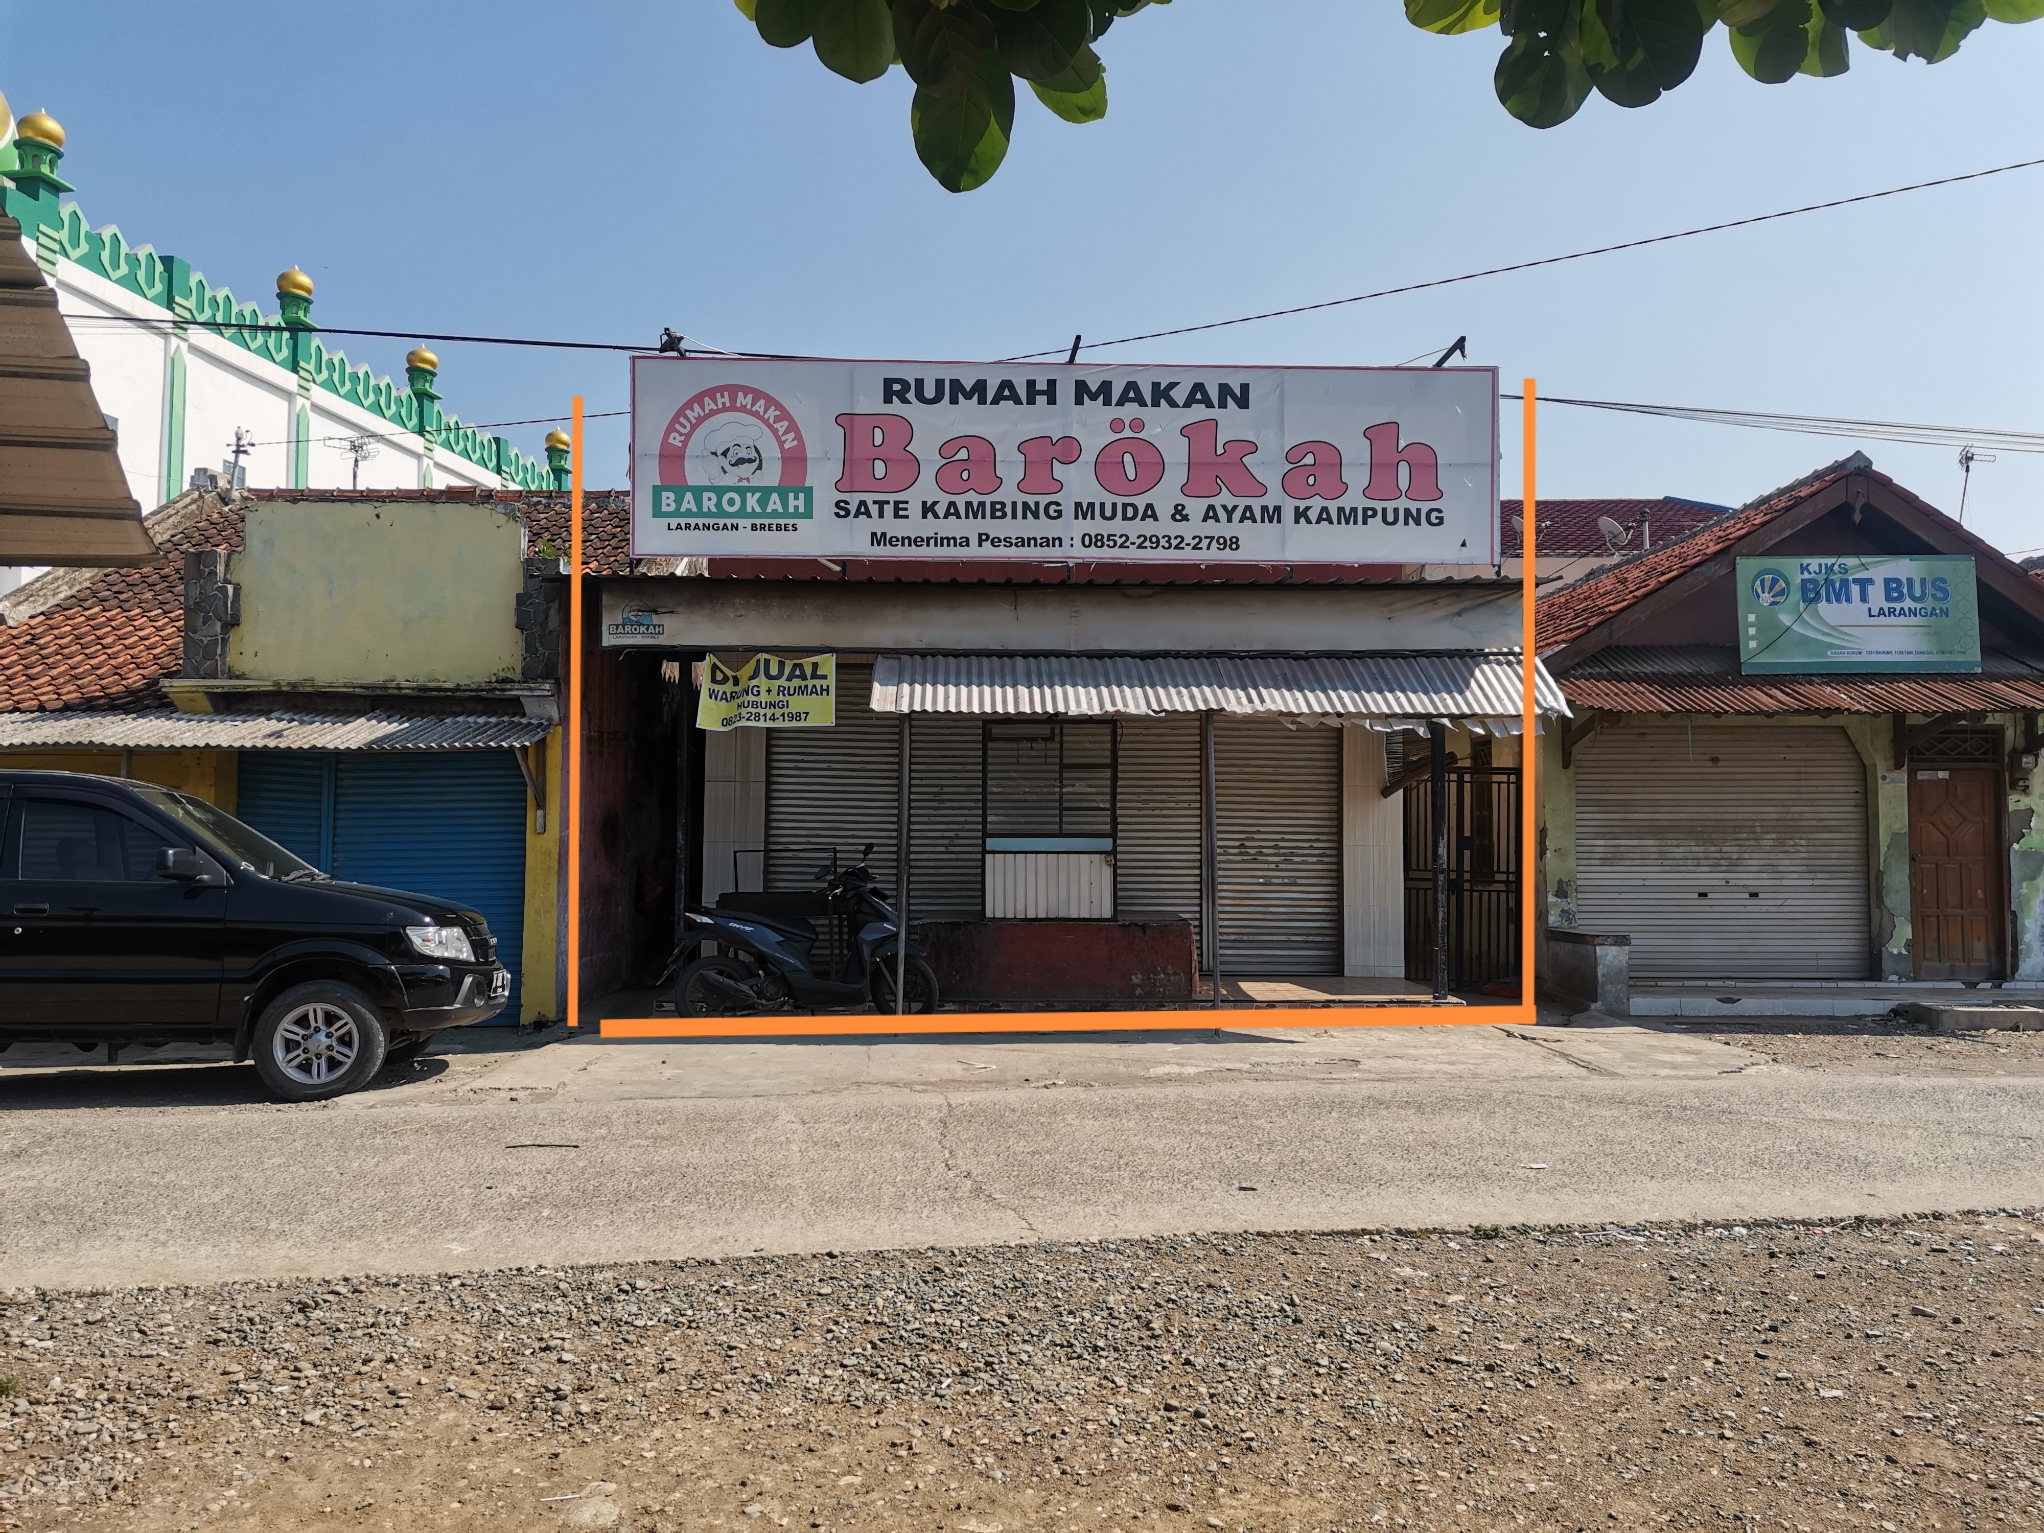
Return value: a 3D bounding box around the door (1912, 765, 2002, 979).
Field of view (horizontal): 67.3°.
[{"bbox_3d":[8.617,0.993,14.150,0.830,1.970,0.070,0,-3,0],"label":"door"}]

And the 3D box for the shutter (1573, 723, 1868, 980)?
[{"bbox_3d":[6.477,0.790,14.200,2.730,2.360,0.100,0,-3,0],"label":"shutter"}]

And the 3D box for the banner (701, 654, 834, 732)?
[{"bbox_3d":[-1.814,-0.539,10.900,1.000,0.510,0.060,0,-3,-3],"label":"banner"}]

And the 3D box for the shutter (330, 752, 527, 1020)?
[{"bbox_3d":[-4.519,0.850,11.680,1.470,2.200,0.090,0,-3,-1],"label":"shutter"}]

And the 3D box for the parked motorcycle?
[{"bbox_3d":[-1.494,1.141,10.300,1.860,1.200,0.680,0,-3,-3],"label":"parked motorcycle"}]

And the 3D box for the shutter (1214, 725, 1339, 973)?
[{"bbox_3d":[2.159,0.569,12.870,1.060,2.350,0.090,0,-3,-3],"label":"shutter"}]

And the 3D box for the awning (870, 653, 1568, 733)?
[{"bbox_3d":[1.320,-0.532,10.380,4.620,0.520,0.800,0,-3,-3],"label":"awning"}]

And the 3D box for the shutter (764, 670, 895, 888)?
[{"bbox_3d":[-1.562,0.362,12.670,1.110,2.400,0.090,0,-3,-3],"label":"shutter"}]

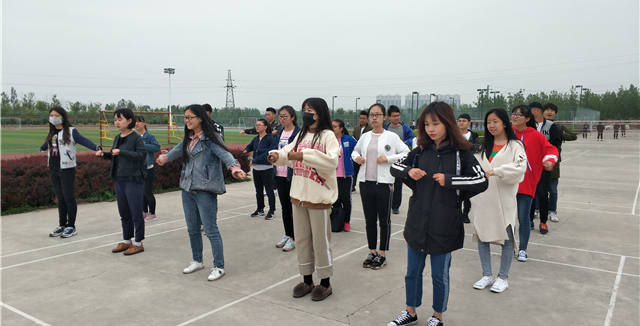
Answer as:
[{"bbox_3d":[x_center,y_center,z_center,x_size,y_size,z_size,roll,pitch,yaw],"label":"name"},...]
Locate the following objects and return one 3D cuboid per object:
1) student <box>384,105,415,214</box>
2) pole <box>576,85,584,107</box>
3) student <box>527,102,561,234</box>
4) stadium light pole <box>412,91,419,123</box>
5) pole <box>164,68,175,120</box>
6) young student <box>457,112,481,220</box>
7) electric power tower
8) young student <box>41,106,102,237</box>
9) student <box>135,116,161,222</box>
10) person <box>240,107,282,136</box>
[{"bbox_3d":[1.282,-0.051,7.670,0.580,1.785,0.380,2,5,18],"label":"student"},{"bbox_3d":[43.602,-8.971,77.662,1.100,8.000,0.450,4,6,35],"label":"pole"},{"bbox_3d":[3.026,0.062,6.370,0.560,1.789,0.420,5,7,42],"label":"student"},{"bbox_3d":[19.228,-10.315,92.662,1.100,8.000,0.450,4,6,35],"label":"stadium light pole"},{"bbox_3d":[-44.346,-19.115,136.249,3.400,17.800,1.000,-3,6,-37],"label":"pole"},{"bbox_3d":[2.223,0.087,6.942,0.580,1.638,0.420,4,6,35],"label":"young student"},{"bbox_3d":[-53.201,-38.404,273.607,7.000,33.000,8.500,0,5,0],"label":"electric power tower"},{"bbox_3d":[-3.307,0.122,5.999,0.980,1.695,0.420,2,5,23],"label":"young student"},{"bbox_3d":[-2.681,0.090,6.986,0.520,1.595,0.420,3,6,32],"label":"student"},{"bbox_3d":[-1.097,-0.218,9.243,0.950,1.765,0.520,3,6,33],"label":"person"}]

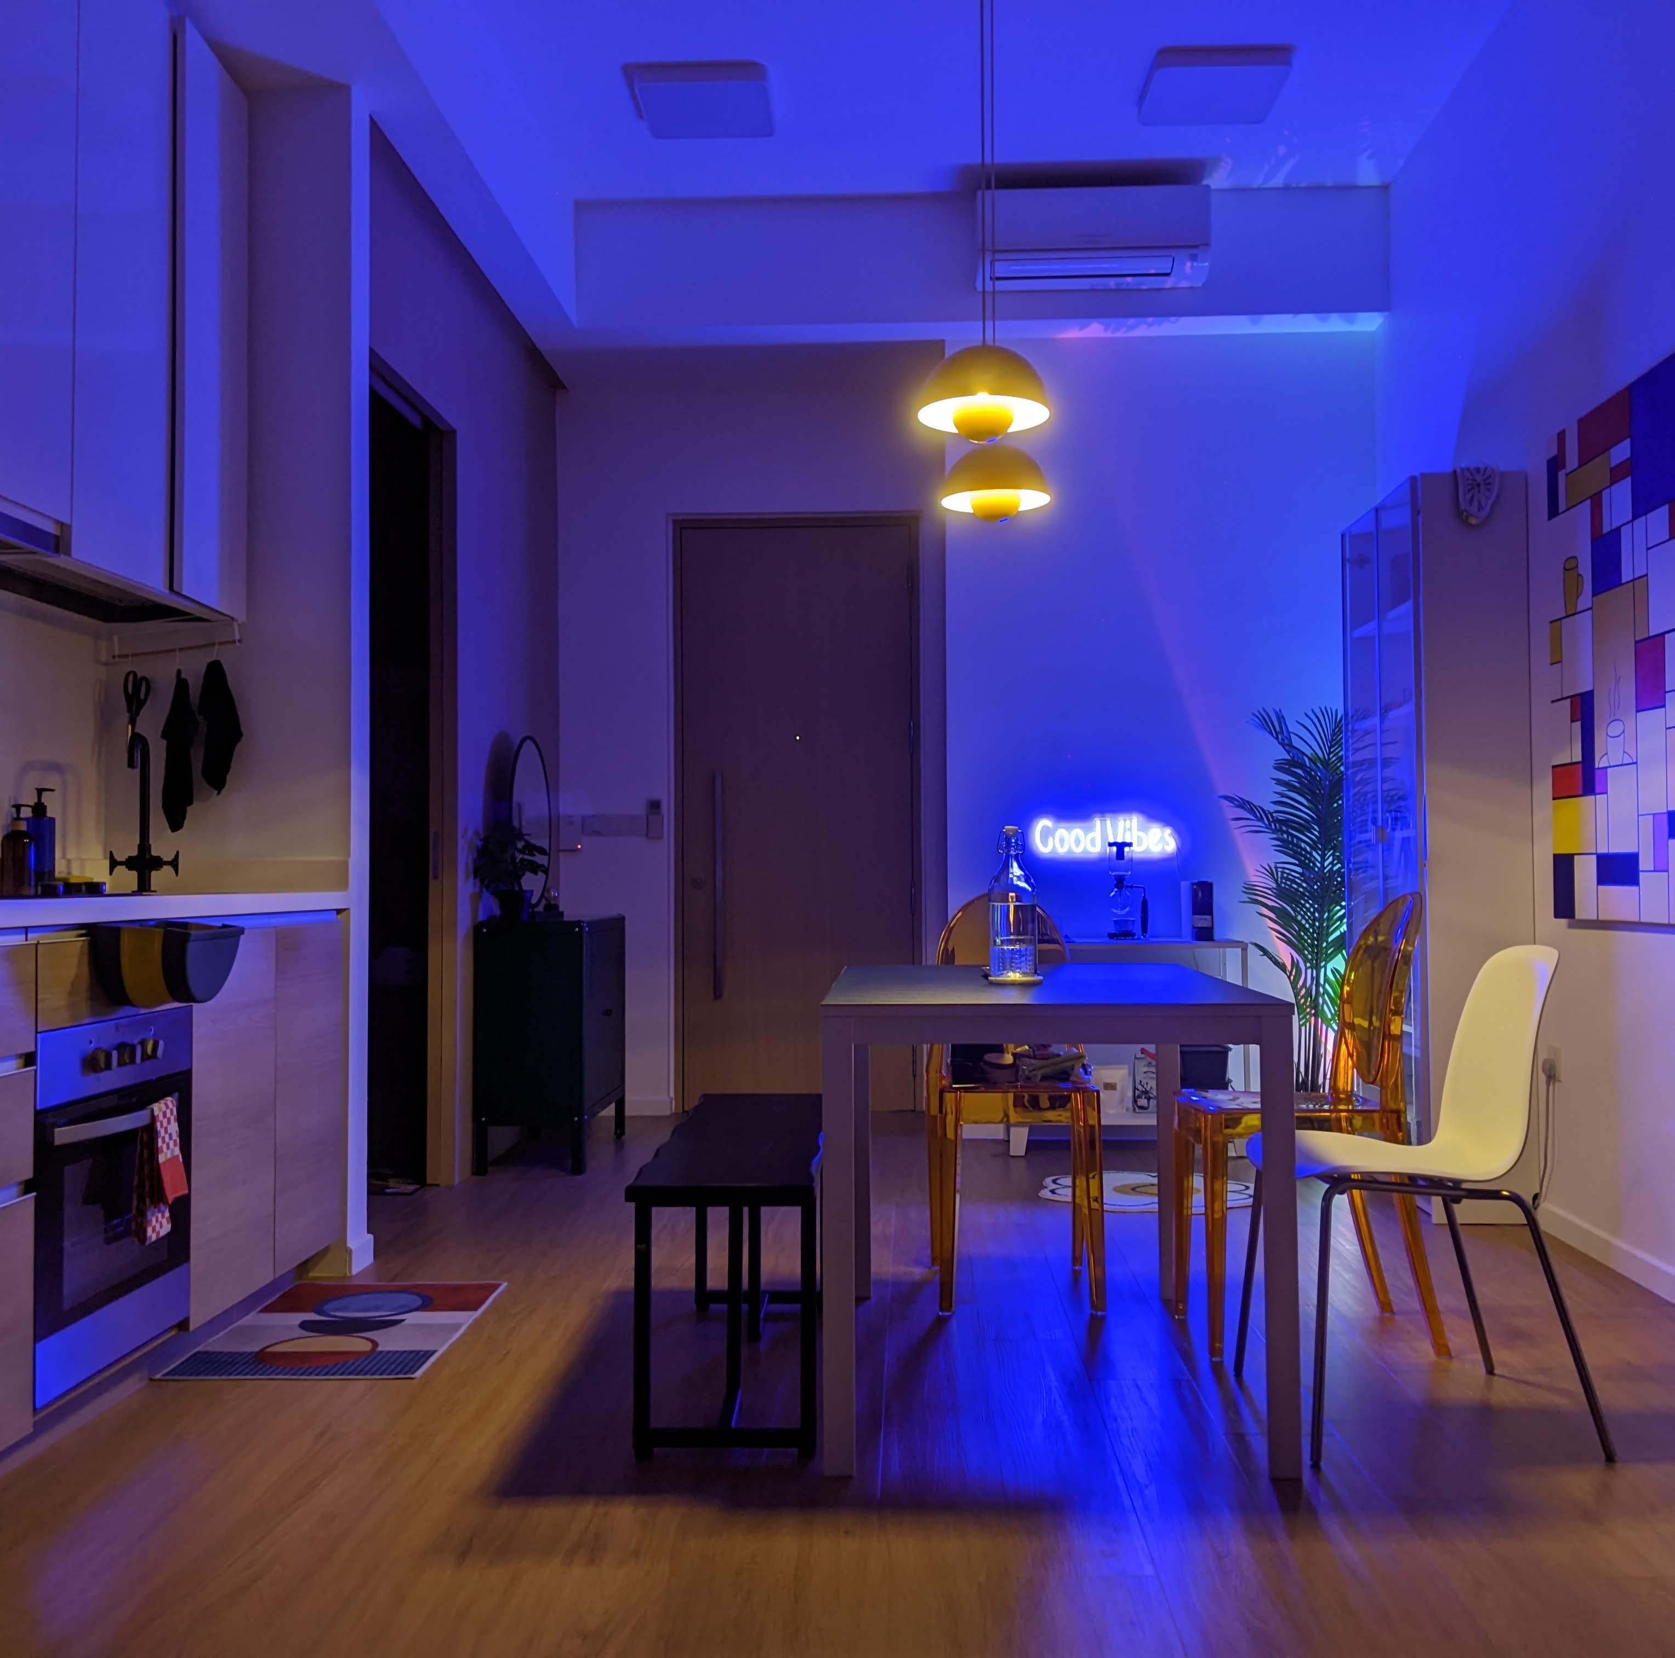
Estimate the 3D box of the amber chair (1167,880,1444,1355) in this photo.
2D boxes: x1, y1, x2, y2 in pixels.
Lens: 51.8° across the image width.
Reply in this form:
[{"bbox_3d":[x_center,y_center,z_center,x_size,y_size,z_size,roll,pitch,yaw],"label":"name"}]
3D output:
[{"bbox_3d":[0.965,0.588,3.546,0.505,0.905,0.380,0,-2,-3],"label":"amber chair"}]

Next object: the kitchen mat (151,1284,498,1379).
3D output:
[{"bbox_3d":[-1.032,1.050,3.651,0.500,0.008,0.800,0,-2,2],"label":"kitchen mat"}]

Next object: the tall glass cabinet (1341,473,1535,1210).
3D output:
[{"bbox_3d":[1.761,0.067,5.074,0.300,2.030,0.810,0,-2,3],"label":"tall glass cabinet"}]

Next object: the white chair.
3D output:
[{"bbox_3d":[0.991,0.614,3.028,0.550,0.830,0.500,0,-2,-2],"label":"white chair"}]

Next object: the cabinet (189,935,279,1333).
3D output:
[{"bbox_3d":[-1.489,0.570,3.495,0.550,0.780,0.430,0,-2,3],"label":"cabinet"}]

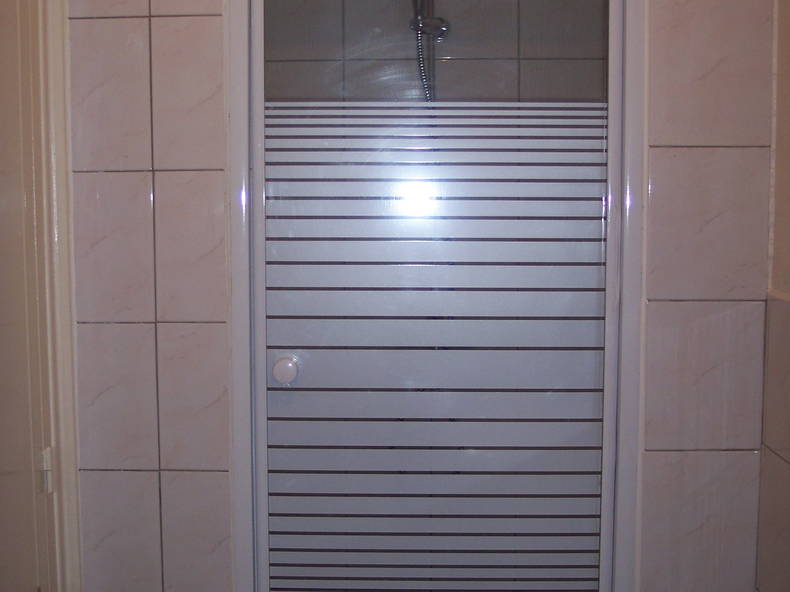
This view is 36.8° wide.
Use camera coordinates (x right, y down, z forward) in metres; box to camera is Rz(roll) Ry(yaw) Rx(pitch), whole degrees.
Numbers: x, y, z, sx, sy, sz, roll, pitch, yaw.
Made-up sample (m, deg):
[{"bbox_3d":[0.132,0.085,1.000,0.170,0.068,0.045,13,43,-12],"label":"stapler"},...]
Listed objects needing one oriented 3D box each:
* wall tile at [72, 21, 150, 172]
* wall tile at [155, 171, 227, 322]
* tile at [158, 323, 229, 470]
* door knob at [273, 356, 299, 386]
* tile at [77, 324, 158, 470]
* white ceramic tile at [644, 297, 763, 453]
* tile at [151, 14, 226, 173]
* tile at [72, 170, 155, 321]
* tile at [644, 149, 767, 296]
[{"bbox_3d":[-0.469,-0.332,1.961,0.132,0.248,0.010,0,5,2],"label":"wall tile"},{"bbox_3d":[-0.340,-0.082,1.978,0.117,0.251,0.010,0,5,2],"label":"wall tile"},{"bbox_3d":[-0.339,0.170,1.999,0.117,0.250,0.010,0,5,2],"label":"tile"},{"bbox_3d":[-0.181,0.124,1.965,0.042,0.042,0.032,0,5,2],"label":"door knob"},{"bbox_3d":[-0.466,0.170,2.003,0.133,0.249,0.010,0,5,2],"label":"tile"},{"bbox_3d":[0.515,0.133,1.974,0.194,0.248,0.010,0,5,2],"label":"white ceramic tile"},{"bbox_3d":[-0.341,-0.333,1.958,0.118,0.249,0.010,0,5,2],"label":"tile"},{"bbox_3d":[-0.467,-0.081,1.982,0.131,0.250,0.010,0,5,2],"label":"tile"},{"bbox_3d":[0.515,-0.118,1.953,0.195,0.250,0.010,0,5,2],"label":"tile"}]

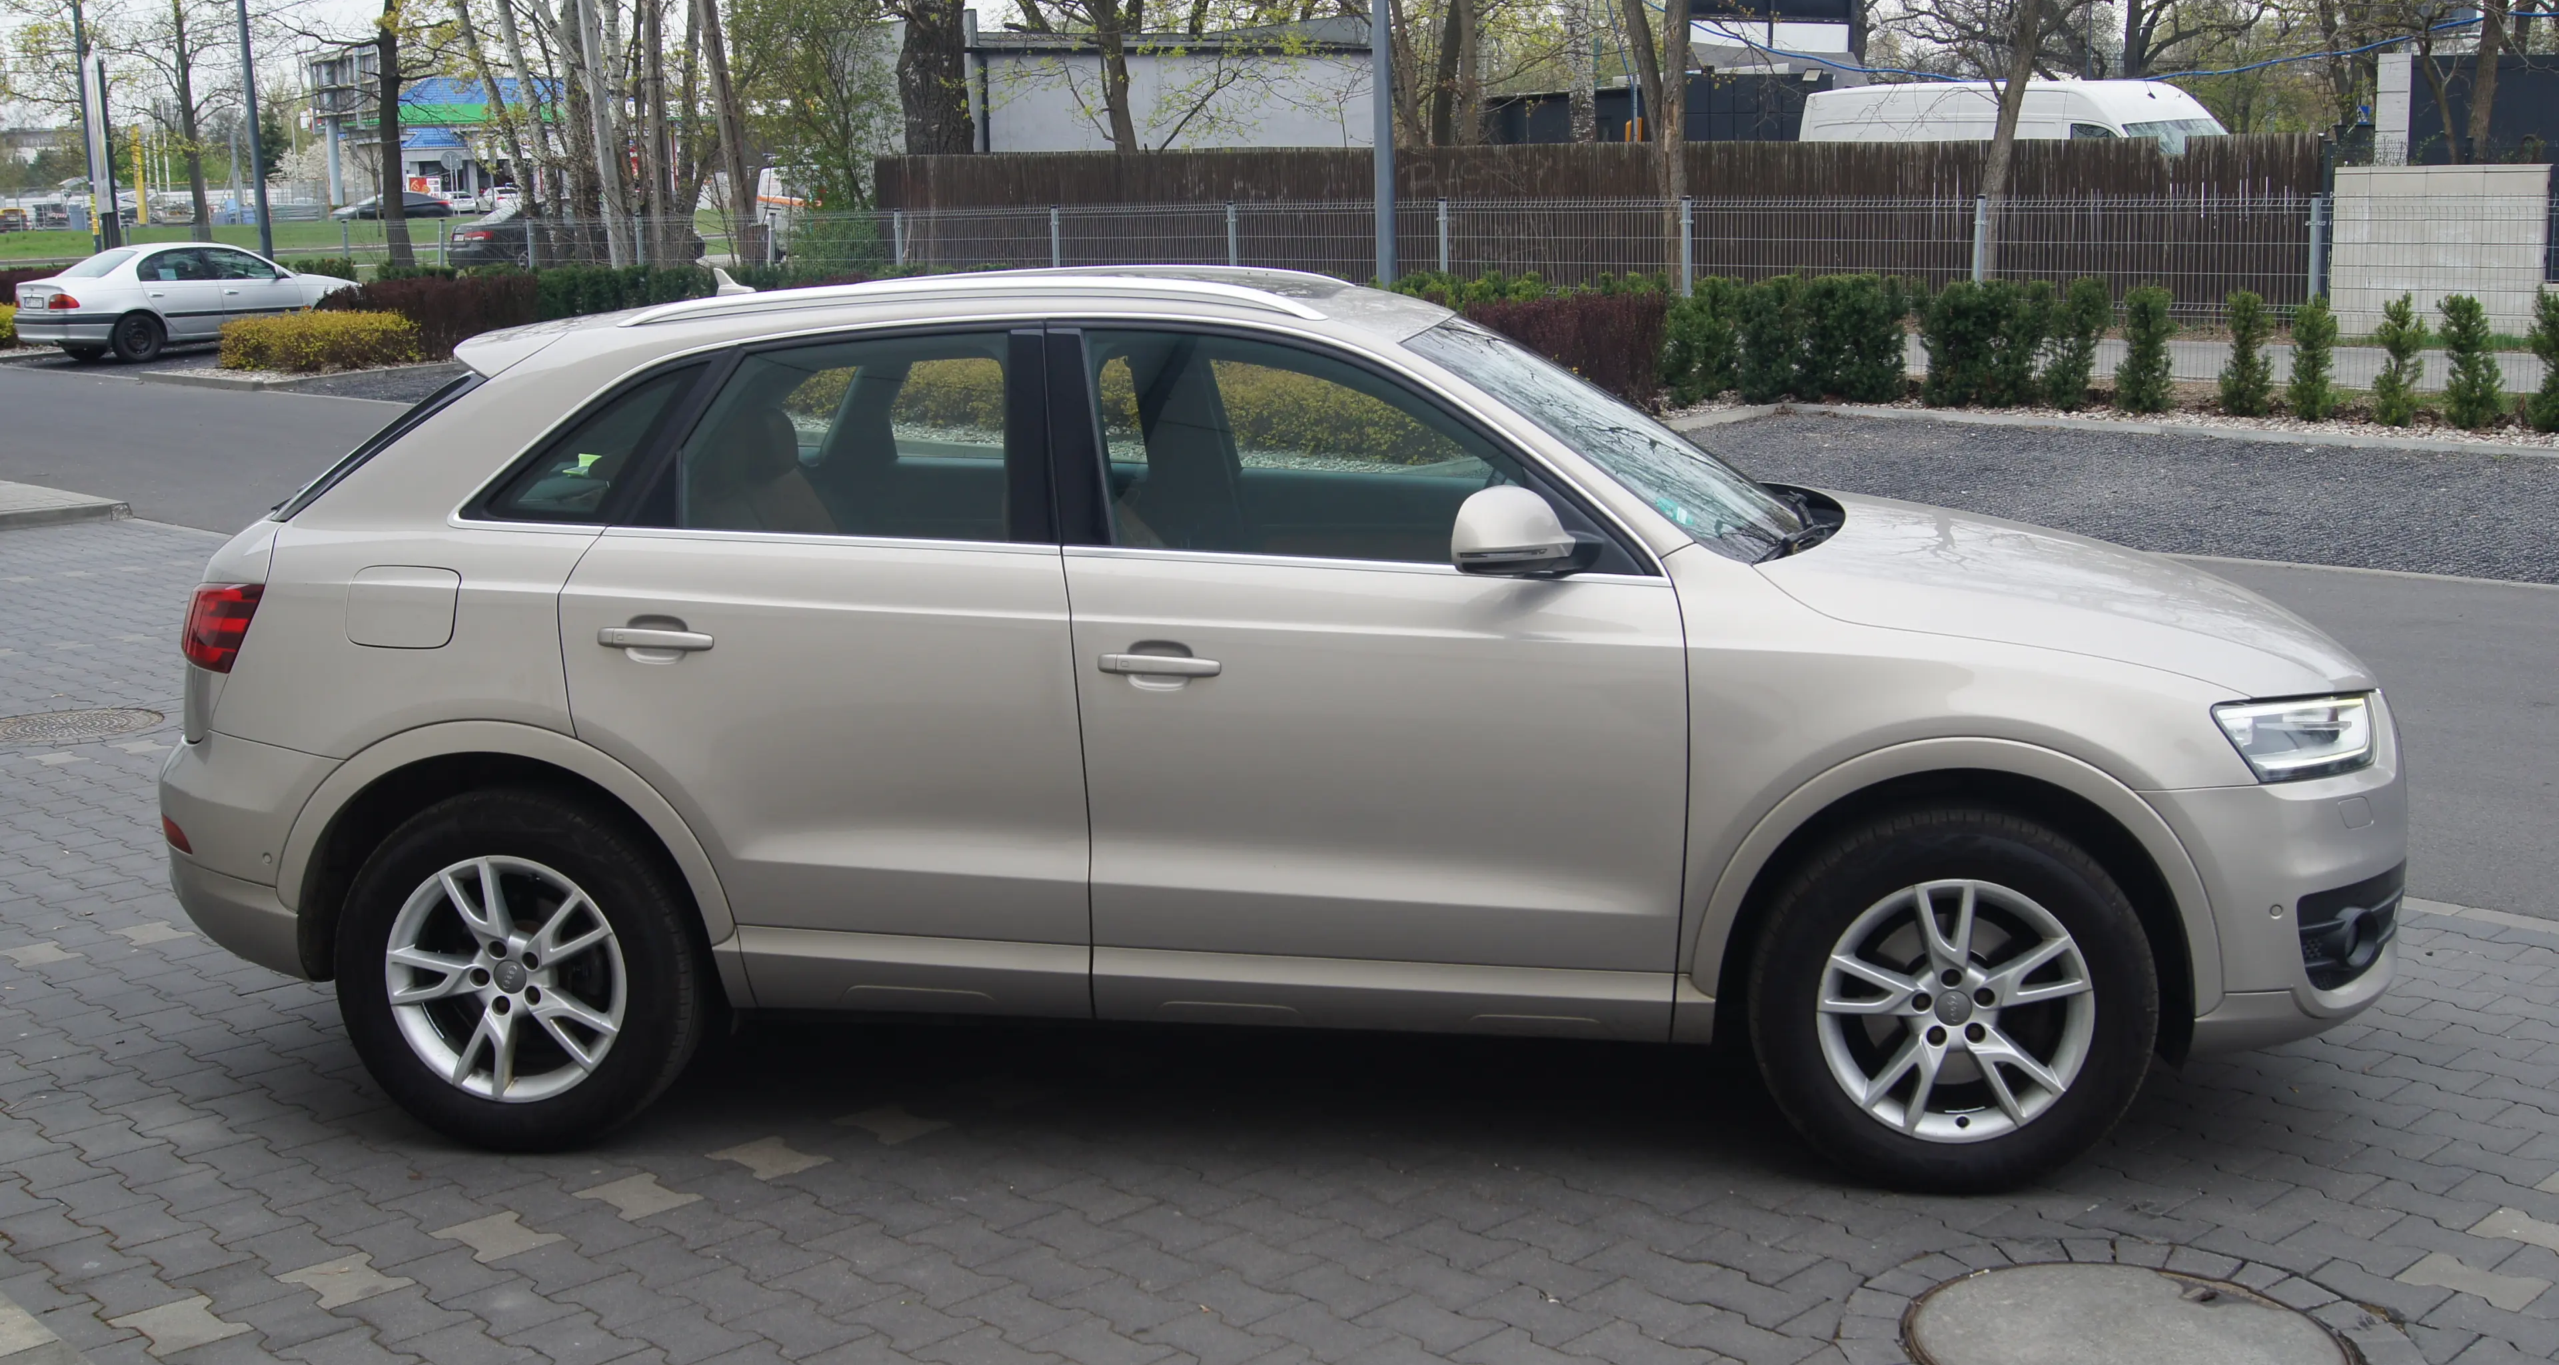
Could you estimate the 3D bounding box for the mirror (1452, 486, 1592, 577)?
[{"bbox_3d":[0.411,-0.257,4.650,0.228,0.143,0.150,0,11,8],"label":"mirror"}]

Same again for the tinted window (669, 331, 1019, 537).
[{"bbox_3d":[-0.766,-0.444,4.962,0.626,0.388,0.050,2,-14,9],"label":"tinted window"}]

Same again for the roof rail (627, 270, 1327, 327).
[{"bbox_3d":[-0.581,-0.697,5.102,1.320,0.095,0.055,0,10,7],"label":"roof rail"}]

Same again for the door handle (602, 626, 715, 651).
[{"bbox_3d":[-1.105,-0.078,4.926,0.206,0.035,0.050,2,11,8],"label":"door handle"}]

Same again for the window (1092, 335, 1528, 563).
[{"bbox_3d":[0.037,-0.413,4.846,0.807,0.410,0.060,2,-14,9],"label":"window"}]

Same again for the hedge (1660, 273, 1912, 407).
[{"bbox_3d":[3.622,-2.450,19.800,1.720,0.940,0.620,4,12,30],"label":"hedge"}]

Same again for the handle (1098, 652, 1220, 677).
[{"bbox_3d":[-0.205,-0.035,4.826,0.214,0.044,0.050,0,10,7],"label":"handle"}]

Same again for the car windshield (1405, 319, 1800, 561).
[{"bbox_3d":[0.672,-0.507,5.506,0.837,0.120,1.380,34,13,1],"label":"car windshield"}]

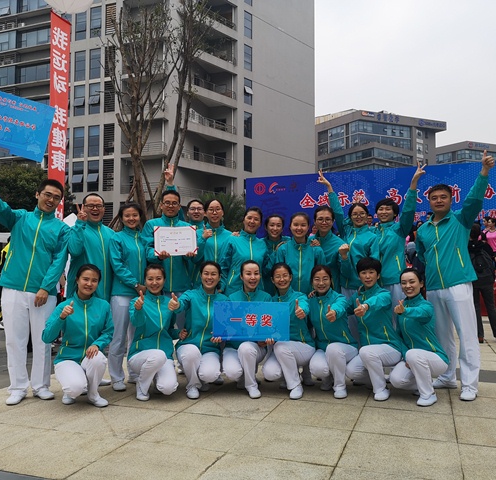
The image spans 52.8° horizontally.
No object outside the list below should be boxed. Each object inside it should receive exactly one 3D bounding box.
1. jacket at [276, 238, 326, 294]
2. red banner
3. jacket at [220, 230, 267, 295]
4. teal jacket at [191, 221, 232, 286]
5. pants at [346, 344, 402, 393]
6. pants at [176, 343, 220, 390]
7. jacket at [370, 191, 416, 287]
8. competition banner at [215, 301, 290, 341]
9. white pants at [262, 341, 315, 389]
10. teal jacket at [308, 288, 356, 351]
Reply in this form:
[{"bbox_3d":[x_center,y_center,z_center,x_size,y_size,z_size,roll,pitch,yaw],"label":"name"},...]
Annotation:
[{"bbox_3d":[0.463,0.251,4.400,0.450,0.580,0.280,0,-3,8],"label":"jacket"},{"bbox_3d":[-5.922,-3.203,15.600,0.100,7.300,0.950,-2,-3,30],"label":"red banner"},{"bbox_3d":[-0.036,0.210,4.470,0.440,0.620,0.280,0,-3,-8],"label":"jacket"},{"bbox_3d":[-0.338,0.147,4.750,0.430,0.630,0.300,0,-3,6],"label":"teal jacket"},{"bbox_3d":[1.064,1.056,4.200,0.420,0.450,0.520,-1,-3,29],"label":"pants"},{"bbox_3d":[-0.430,1.030,4.250,0.400,0.410,0.520,0,-3,-6],"label":"pants"},{"bbox_3d":[1.317,-0.014,4.550,0.440,0.870,0.300,-2,-3,26],"label":"jacket"},{"bbox_3d":[0.032,0.645,3.950,0.605,0.310,0.020,0,-3,0],"label":"competition banner"},{"bbox_3d":[0.346,1.021,4.270,0.440,0.420,0.550,-1,-3,16],"label":"white pants"},{"bbox_3d":[0.714,0.664,4.170,0.420,0.550,0.420,0,-3,19],"label":"teal jacket"}]

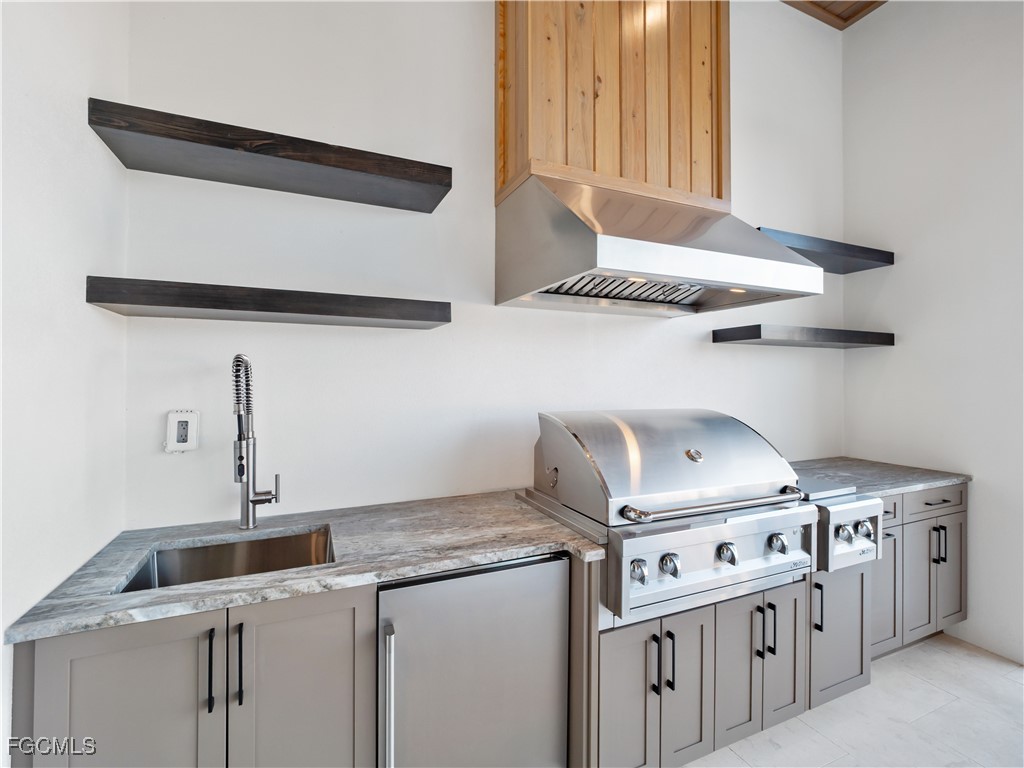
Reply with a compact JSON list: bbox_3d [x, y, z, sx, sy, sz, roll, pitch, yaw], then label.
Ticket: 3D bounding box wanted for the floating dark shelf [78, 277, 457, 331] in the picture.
[{"bbox_3d":[-0.812,-0.281,1.554,1.094,0.076,0.286,0,0,-22],"label":"floating dark shelf"}]

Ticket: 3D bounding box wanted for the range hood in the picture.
[{"bbox_3d":[0.601,-0.608,1.846,1.078,0.475,0.767,0,0,-22],"label":"range hood"}]

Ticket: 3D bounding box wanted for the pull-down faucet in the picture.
[{"bbox_3d":[-0.889,0.213,1.439,0.123,0.630,0.295,0,0,-22],"label":"pull-down faucet"}]

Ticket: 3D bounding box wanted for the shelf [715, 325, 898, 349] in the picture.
[{"bbox_3d":[1.849,-0.284,2.591,1.216,0.075,0.286,0,0,-22],"label":"shelf"}]

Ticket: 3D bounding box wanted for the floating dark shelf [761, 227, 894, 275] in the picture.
[{"bbox_3d":[1.850,-0.810,2.590,1.216,0.073,0.286,0,0,-22],"label":"floating dark shelf"}]

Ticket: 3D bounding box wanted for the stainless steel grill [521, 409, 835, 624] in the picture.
[{"bbox_3d":[0.615,0.431,1.763,0.932,0.618,0.703,0,0,-22],"label":"stainless steel grill"}]

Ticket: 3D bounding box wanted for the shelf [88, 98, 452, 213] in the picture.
[{"bbox_3d":[-0.811,-0.808,1.552,1.094,0.077,0.286,0,0,-22],"label":"shelf"}]

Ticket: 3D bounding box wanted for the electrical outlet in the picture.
[{"bbox_3d":[-1.220,0.175,1.531,0.088,0.150,0.035,0,0,-22],"label":"electrical outlet"}]

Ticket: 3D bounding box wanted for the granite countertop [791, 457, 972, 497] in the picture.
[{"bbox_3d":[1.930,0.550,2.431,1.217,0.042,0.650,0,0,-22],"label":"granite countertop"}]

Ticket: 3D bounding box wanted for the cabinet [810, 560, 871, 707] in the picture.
[{"bbox_3d":[1.315,1.083,2.057,0.405,0.562,0.573,0,0,-22],"label":"cabinet"}]

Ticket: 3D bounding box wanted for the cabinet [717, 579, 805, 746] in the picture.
[{"bbox_3d":[0.862,1.091,1.880,0.499,0.545,0.573,0,0,-22],"label":"cabinet"}]

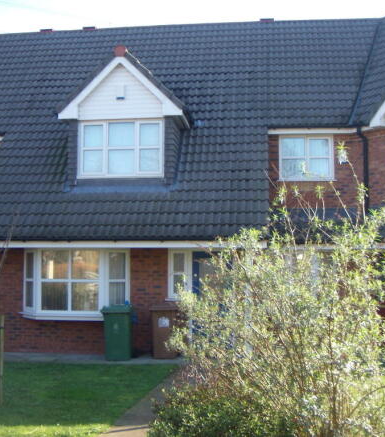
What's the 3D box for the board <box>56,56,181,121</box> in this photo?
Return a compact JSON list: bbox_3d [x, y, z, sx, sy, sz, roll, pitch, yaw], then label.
[{"bbox_3d":[-1.516,-2.755,13.542,2.650,1.320,0.180,0,-5,6],"label":"board"}]

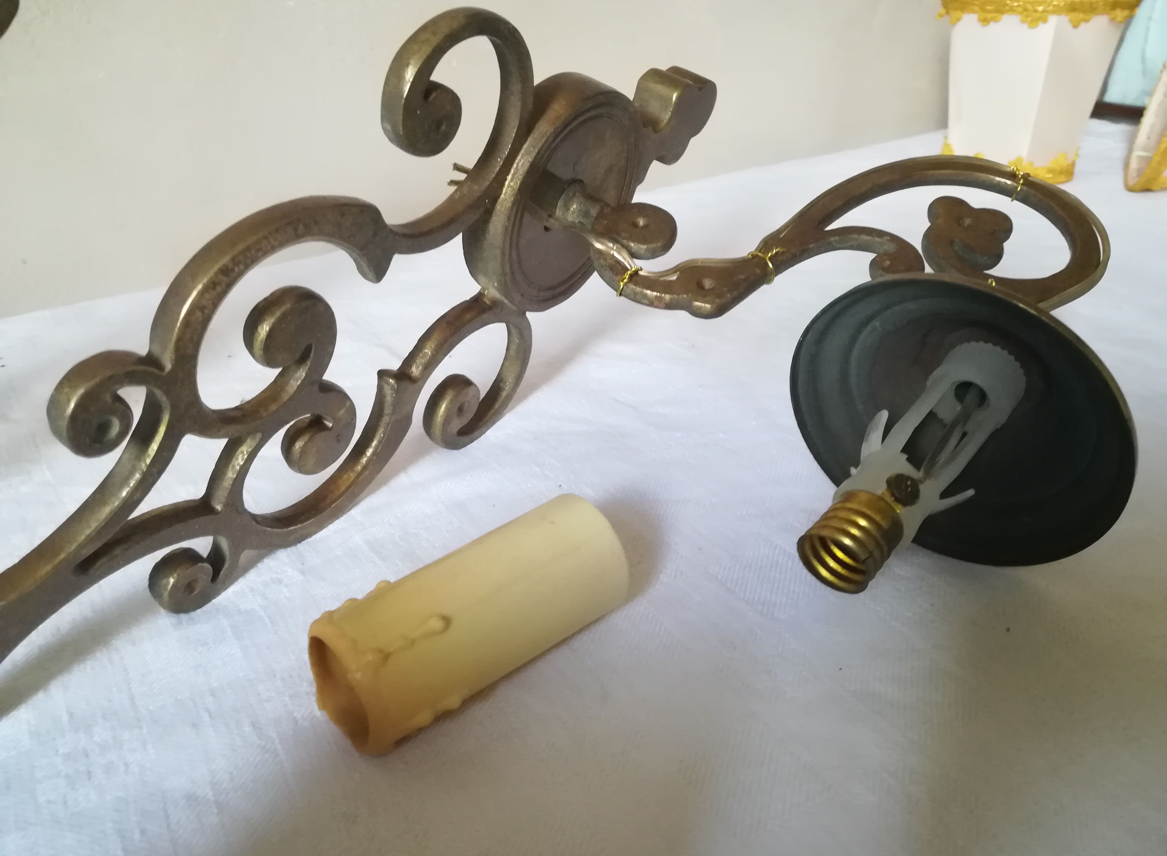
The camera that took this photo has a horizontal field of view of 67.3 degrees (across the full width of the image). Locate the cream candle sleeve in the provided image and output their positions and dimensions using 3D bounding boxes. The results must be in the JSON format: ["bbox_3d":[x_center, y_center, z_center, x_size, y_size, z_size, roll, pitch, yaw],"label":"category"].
[{"bbox_3d":[-0.023,0.039,0.183,0.064,0.029,0.029,-24,35,-31],"label":"cream candle sleeve"}]

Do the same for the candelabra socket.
[{"bbox_3d":[0.053,0.022,0.173,0.015,0.015,0.015,23,50,38],"label":"candelabra socket"}]

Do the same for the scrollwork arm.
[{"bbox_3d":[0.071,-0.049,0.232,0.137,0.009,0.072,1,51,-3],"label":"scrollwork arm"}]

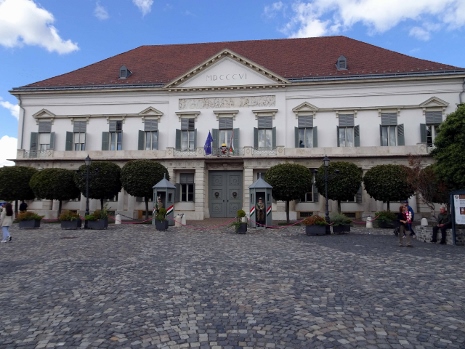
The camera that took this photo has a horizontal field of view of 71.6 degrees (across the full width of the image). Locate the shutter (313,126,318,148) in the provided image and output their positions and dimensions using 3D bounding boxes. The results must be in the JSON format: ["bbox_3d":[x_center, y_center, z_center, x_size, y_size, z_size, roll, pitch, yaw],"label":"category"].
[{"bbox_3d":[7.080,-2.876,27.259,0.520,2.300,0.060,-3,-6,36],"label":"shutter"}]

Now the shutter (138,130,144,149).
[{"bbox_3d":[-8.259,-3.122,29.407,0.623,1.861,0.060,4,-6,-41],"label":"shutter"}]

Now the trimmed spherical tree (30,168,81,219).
[{"bbox_3d":[-14.368,1.610,26.301,3.650,4.222,3.650,0,-5,6],"label":"trimmed spherical tree"}]

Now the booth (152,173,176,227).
[{"bbox_3d":[-4.610,1.697,21.834,1.600,3.543,1.420,0,-5,4],"label":"booth"}]

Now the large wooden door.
[{"bbox_3d":[-0.559,1.727,28.188,2.980,4.119,0.150,0,-5,6],"label":"large wooden door"}]

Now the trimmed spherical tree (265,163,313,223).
[{"bbox_3d":[4.457,1.471,25.627,3.726,4.786,3.726,0,-5,7],"label":"trimmed spherical tree"}]

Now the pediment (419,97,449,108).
[{"bbox_3d":[18.370,-6.594,29.569,2.584,1.005,0.400,0,-5,7],"label":"pediment"}]

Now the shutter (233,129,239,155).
[{"bbox_3d":[0.326,-2.740,27.704,0.560,2.408,0.060,-2,-5,28],"label":"shutter"}]

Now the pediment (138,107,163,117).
[{"bbox_3d":[-7.257,-5.619,29.160,2.307,0.926,0.400,0,-5,6],"label":"pediment"}]

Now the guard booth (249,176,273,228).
[{"bbox_3d":[1.831,1.665,20.759,1.480,3.370,1.300,0,-5,6],"label":"guard booth"}]

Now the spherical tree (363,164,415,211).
[{"bbox_3d":[12.036,1.518,24.750,3.495,4.600,3.495,0,-5,7],"label":"spherical tree"}]

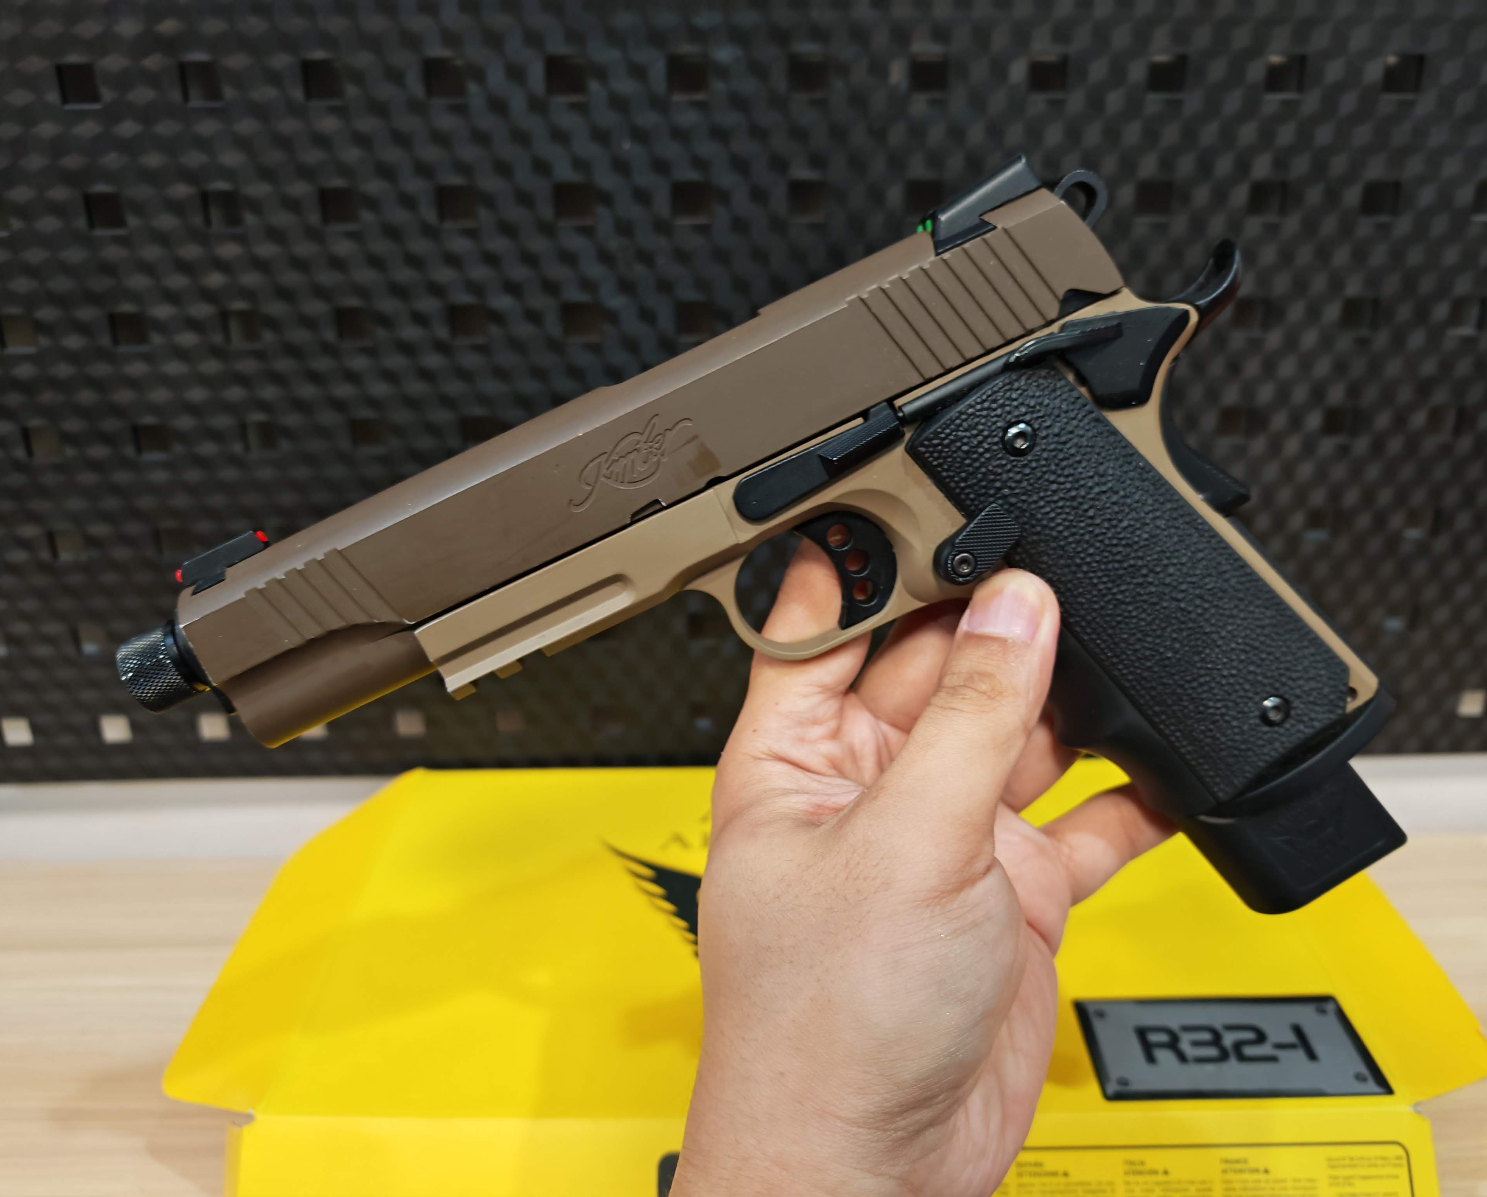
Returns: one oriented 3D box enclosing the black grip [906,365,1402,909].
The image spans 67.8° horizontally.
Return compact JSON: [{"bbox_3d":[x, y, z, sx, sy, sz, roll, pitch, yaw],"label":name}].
[{"bbox_3d":[0.087,0.008,0.239,0.057,0.138,0.034,-45,10,5],"label":"black grip"}]

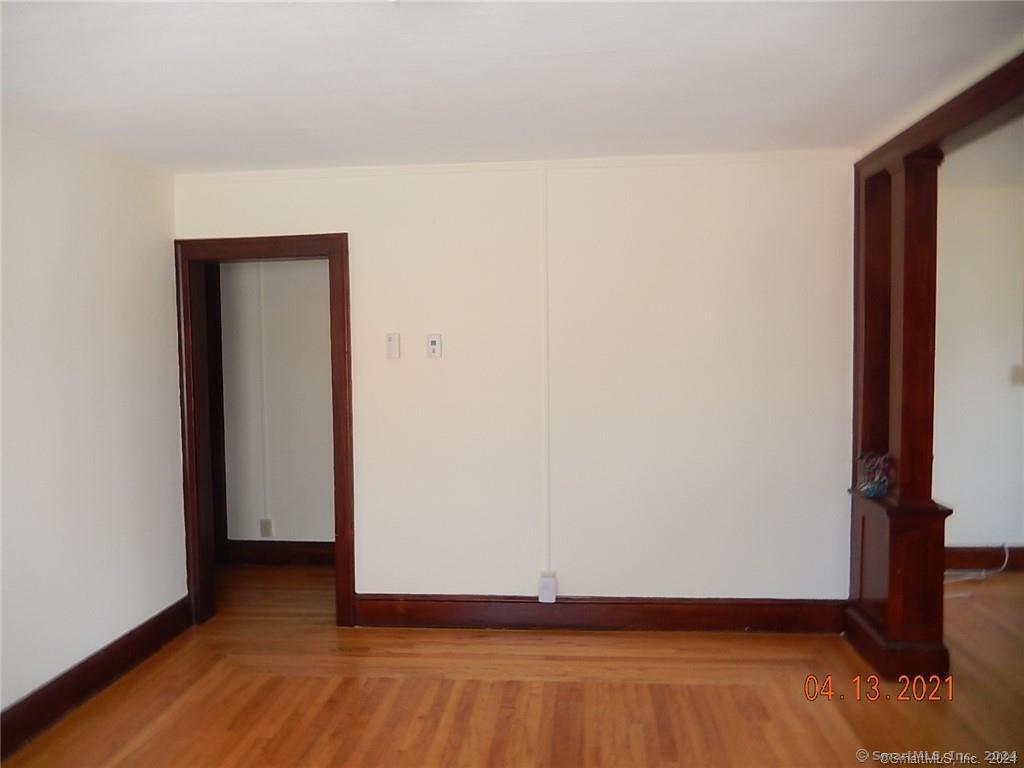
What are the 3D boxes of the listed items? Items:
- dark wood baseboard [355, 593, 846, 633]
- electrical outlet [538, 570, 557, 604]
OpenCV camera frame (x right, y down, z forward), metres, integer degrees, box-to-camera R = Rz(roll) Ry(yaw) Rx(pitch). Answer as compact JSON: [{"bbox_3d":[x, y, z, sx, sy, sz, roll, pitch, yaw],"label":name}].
[{"bbox_3d":[0.441,1.219,3.937,2.601,0.180,0.022,-1,2,5],"label":"dark wood baseboard"},{"bbox_3d":[0.191,1.074,3.938,0.093,0.177,0.045,-1,2,5],"label":"electrical outlet"}]

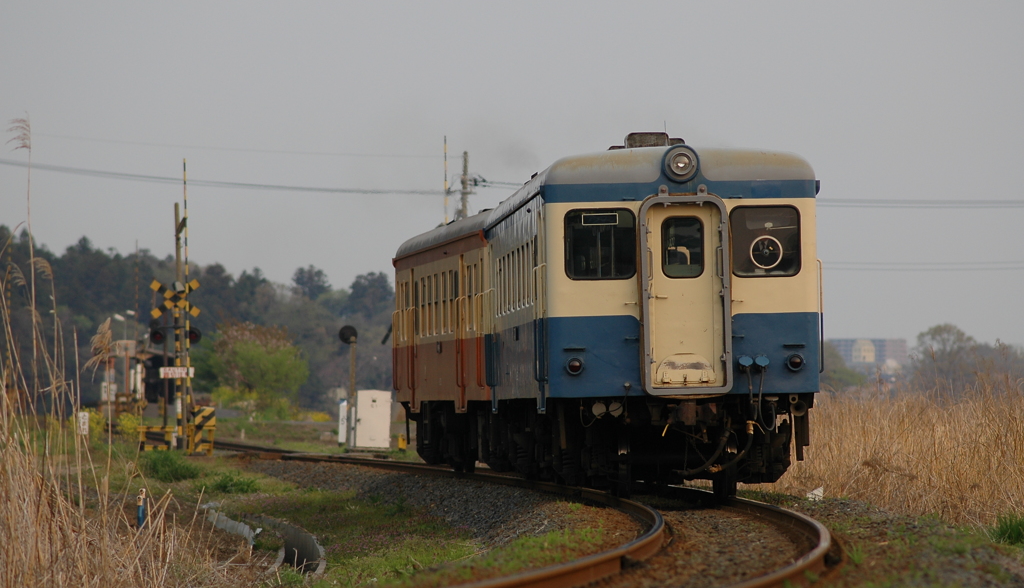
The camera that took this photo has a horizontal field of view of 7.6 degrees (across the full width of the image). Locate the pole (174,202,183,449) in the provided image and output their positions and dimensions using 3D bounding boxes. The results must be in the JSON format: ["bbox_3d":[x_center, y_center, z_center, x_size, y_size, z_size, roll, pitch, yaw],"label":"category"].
[{"bbox_3d":[-7.066,0.680,163.000,0.130,5.200,0.130,0,-1,-2],"label":"pole"}]

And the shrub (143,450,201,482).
[{"bbox_3d":[-6.037,3.059,136.000,1.020,0.520,0.900,0,-1,0],"label":"shrub"}]

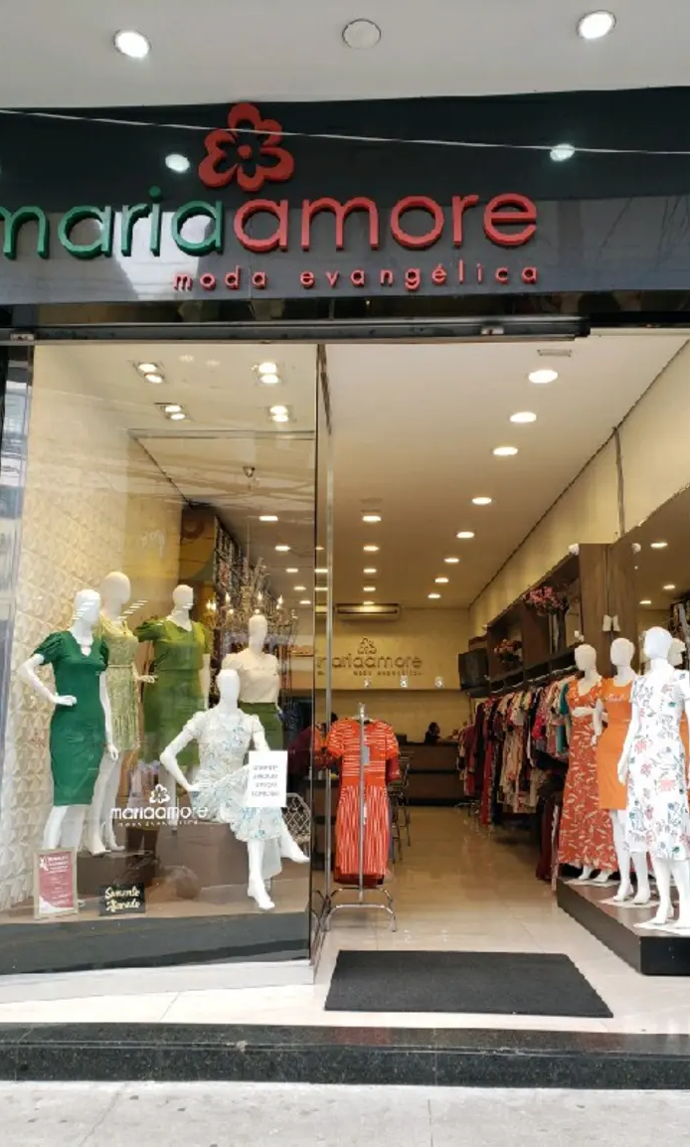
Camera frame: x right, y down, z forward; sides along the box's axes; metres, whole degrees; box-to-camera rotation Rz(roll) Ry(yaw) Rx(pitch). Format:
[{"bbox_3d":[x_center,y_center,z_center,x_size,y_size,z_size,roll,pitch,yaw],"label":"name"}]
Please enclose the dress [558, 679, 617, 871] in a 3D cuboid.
[{"bbox_3d":[1.897,1.556,6.708,0.440,1.480,0.350,-9,-14,42],"label":"dress"}]

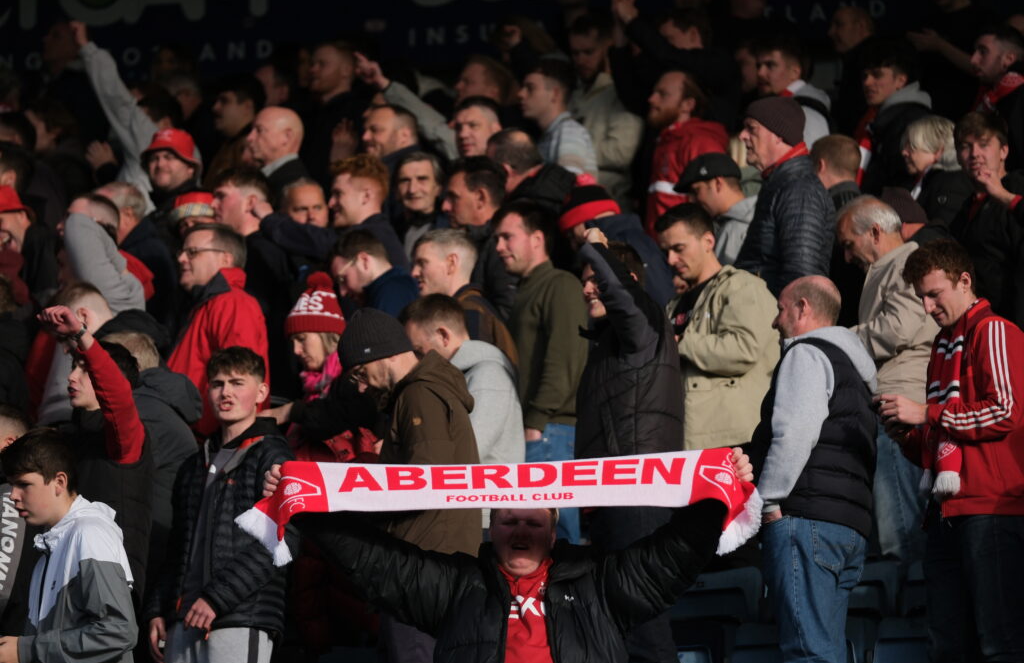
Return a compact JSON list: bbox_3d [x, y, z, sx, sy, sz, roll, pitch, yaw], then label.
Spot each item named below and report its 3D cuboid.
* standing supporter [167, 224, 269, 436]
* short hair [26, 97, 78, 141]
[{"bbox_3d":[-0.986,0.509,19.894,0.330,1.740,0.500,4,-8,-32],"label":"standing supporter"},{"bbox_3d":[-1.731,-0.802,22.500,0.200,0.170,0.170,3,-8,-25],"label":"short hair"}]

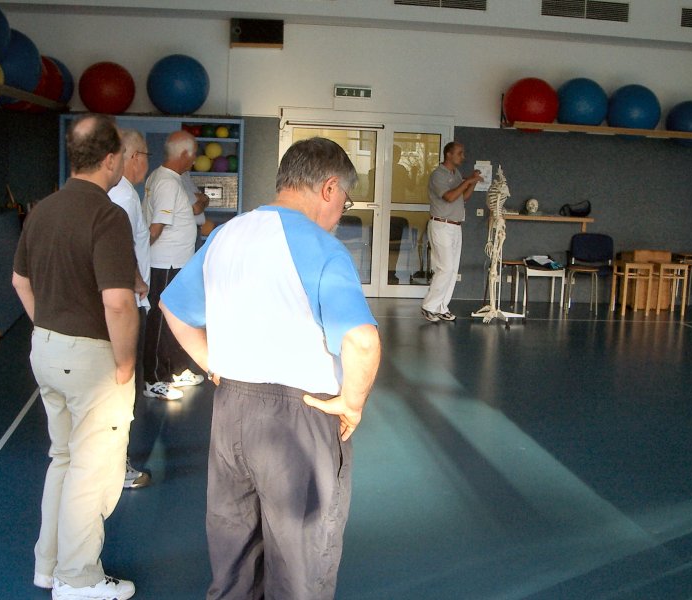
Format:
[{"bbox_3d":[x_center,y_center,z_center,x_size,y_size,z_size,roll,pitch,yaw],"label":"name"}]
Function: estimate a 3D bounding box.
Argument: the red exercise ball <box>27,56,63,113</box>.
[{"bbox_3d":[-3.137,-2.165,9.497,0.585,0.585,0.585,1,9,-9],"label":"red exercise ball"}]

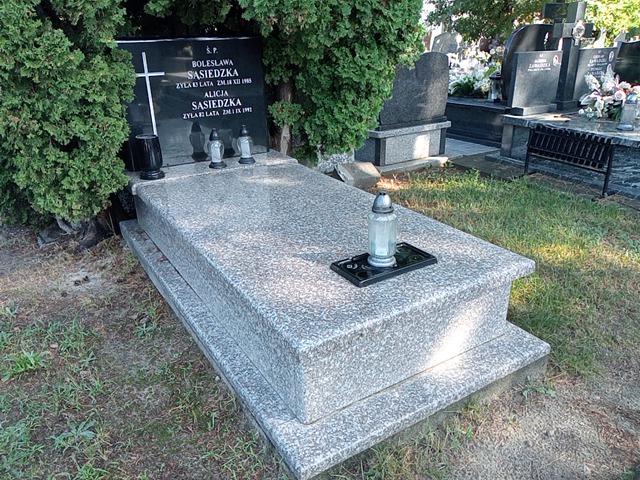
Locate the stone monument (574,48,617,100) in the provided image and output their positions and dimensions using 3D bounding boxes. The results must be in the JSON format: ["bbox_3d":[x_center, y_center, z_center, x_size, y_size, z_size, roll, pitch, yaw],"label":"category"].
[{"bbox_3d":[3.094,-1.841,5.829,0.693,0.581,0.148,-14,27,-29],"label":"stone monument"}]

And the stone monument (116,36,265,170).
[{"bbox_3d":[-0.767,-0.866,3.258,0.914,0.731,0.103,-14,27,-29],"label":"stone monument"}]

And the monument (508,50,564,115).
[{"bbox_3d":[2.240,-1.613,5.305,0.658,0.591,0.203,-14,27,-29],"label":"monument"}]

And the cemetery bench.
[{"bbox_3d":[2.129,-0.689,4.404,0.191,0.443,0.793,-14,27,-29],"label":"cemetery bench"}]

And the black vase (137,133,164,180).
[{"bbox_3d":[-0.980,-0.480,2.988,0.140,0.232,0.140,-14,27,-29],"label":"black vase"}]

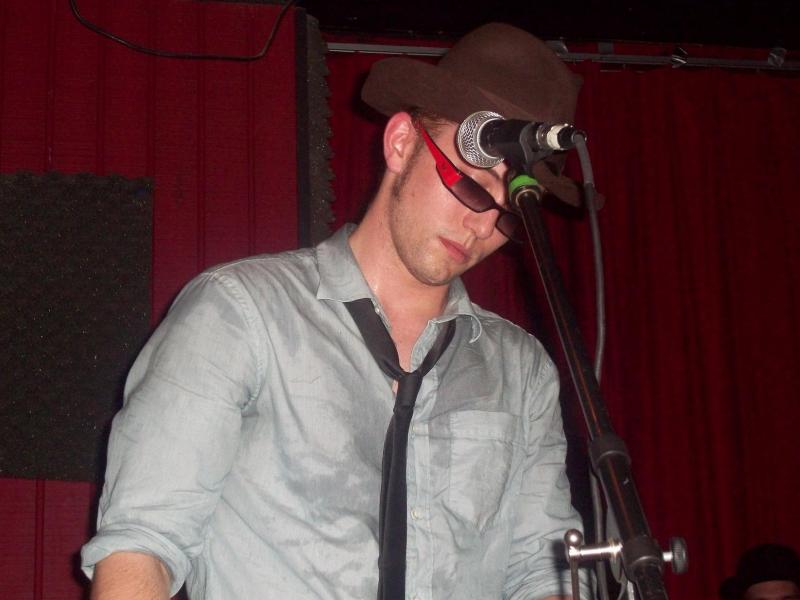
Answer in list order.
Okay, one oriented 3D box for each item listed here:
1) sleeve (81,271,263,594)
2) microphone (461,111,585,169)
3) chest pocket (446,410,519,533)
[{"bbox_3d":[-0.233,0.138,1.850,0.140,0.325,0.145,24,-24,-25],"label":"sleeve"},{"bbox_3d":[0.100,-0.140,1.525,0.051,0.051,0.180,4,2,-21],"label":"microphone"},{"bbox_3d":[0.087,0.180,1.890,0.100,0.130,0.025,7,-5,-40],"label":"chest pocket"}]

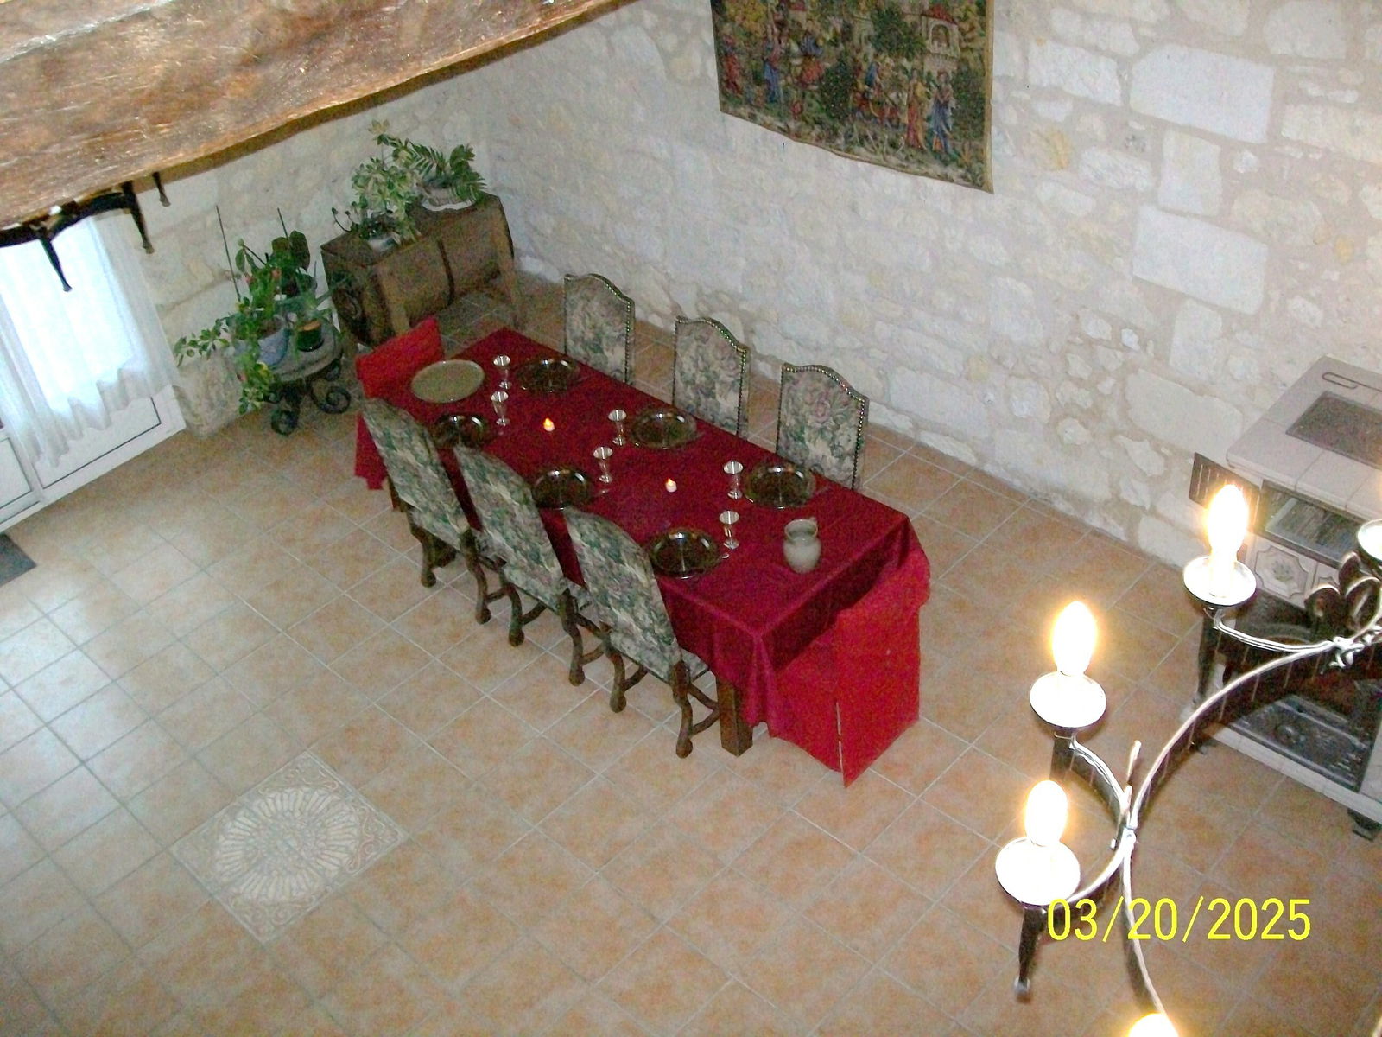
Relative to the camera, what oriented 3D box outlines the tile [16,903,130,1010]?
[{"bbox_3d":[-2.162,1.531,5.023,0.332,0.012,0.332,28,49,35],"label":"tile"}]

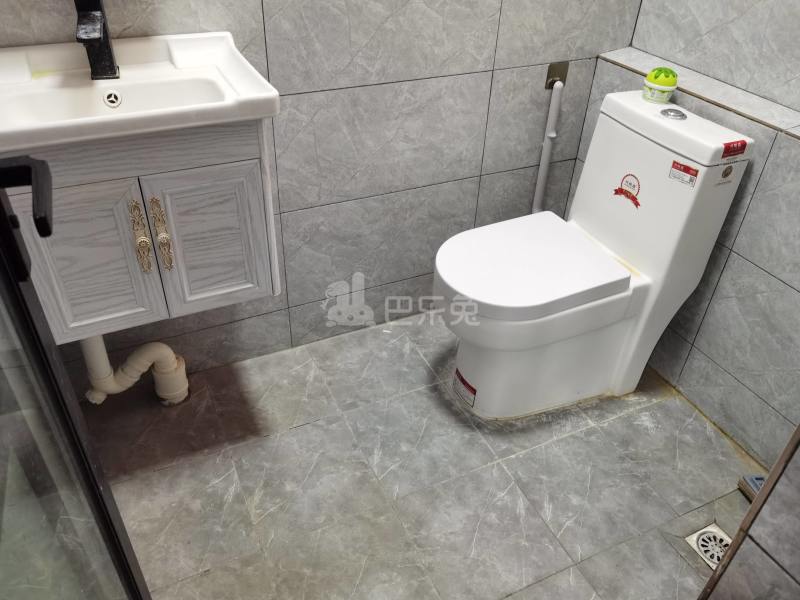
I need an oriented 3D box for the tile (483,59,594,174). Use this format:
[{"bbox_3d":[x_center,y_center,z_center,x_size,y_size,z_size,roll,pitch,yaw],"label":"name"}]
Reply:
[{"bbox_3d":[0.397,-0.527,1.804,0.350,0.302,0.013,-14,39,-21],"label":"tile"}]

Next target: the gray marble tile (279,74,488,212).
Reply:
[{"bbox_3d":[-0.032,-0.418,1.631,0.600,0.302,0.013,-14,39,-21],"label":"gray marble tile"}]

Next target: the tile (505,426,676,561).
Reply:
[{"bbox_3d":[0.446,0.455,1.503,0.297,0.013,0.301,-14,39,-21],"label":"tile"}]

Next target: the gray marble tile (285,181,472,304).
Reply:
[{"bbox_3d":[-0.041,-0.172,1.800,0.599,0.300,0.010,-14,39,-21],"label":"gray marble tile"}]

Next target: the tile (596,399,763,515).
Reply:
[{"bbox_3d":[0.712,0.383,1.597,0.297,0.010,0.304,-14,39,-21],"label":"tile"}]

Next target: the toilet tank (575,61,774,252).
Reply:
[{"bbox_3d":[0.603,-0.288,1.547,0.205,0.336,0.381,-14,39,-21],"label":"toilet tank"}]

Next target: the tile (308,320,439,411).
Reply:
[{"bbox_3d":[-0.080,0.188,1.825,0.294,0.010,0.302,-14,39,-21],"label":"tile"}]

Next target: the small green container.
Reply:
[{"bbox_3d":[0.641,-0.530,1.531,0.079,0.079,0.079,-14,39,-21],"label":"small green container"}]

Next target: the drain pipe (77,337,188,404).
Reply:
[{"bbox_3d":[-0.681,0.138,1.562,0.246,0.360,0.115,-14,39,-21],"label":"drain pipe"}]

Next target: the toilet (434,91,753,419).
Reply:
[{"bbox_3d":[0.396,-0.090,1.605,0.638,0.728,0.385,-14,39,-21],"label":"toilet"}]

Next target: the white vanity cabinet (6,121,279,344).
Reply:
[{"bbox_3d":[-0.527,-0.205,1.260,0.460,0.390,0.330,-14,39,-21],"label":"white vanity cabinet"}]

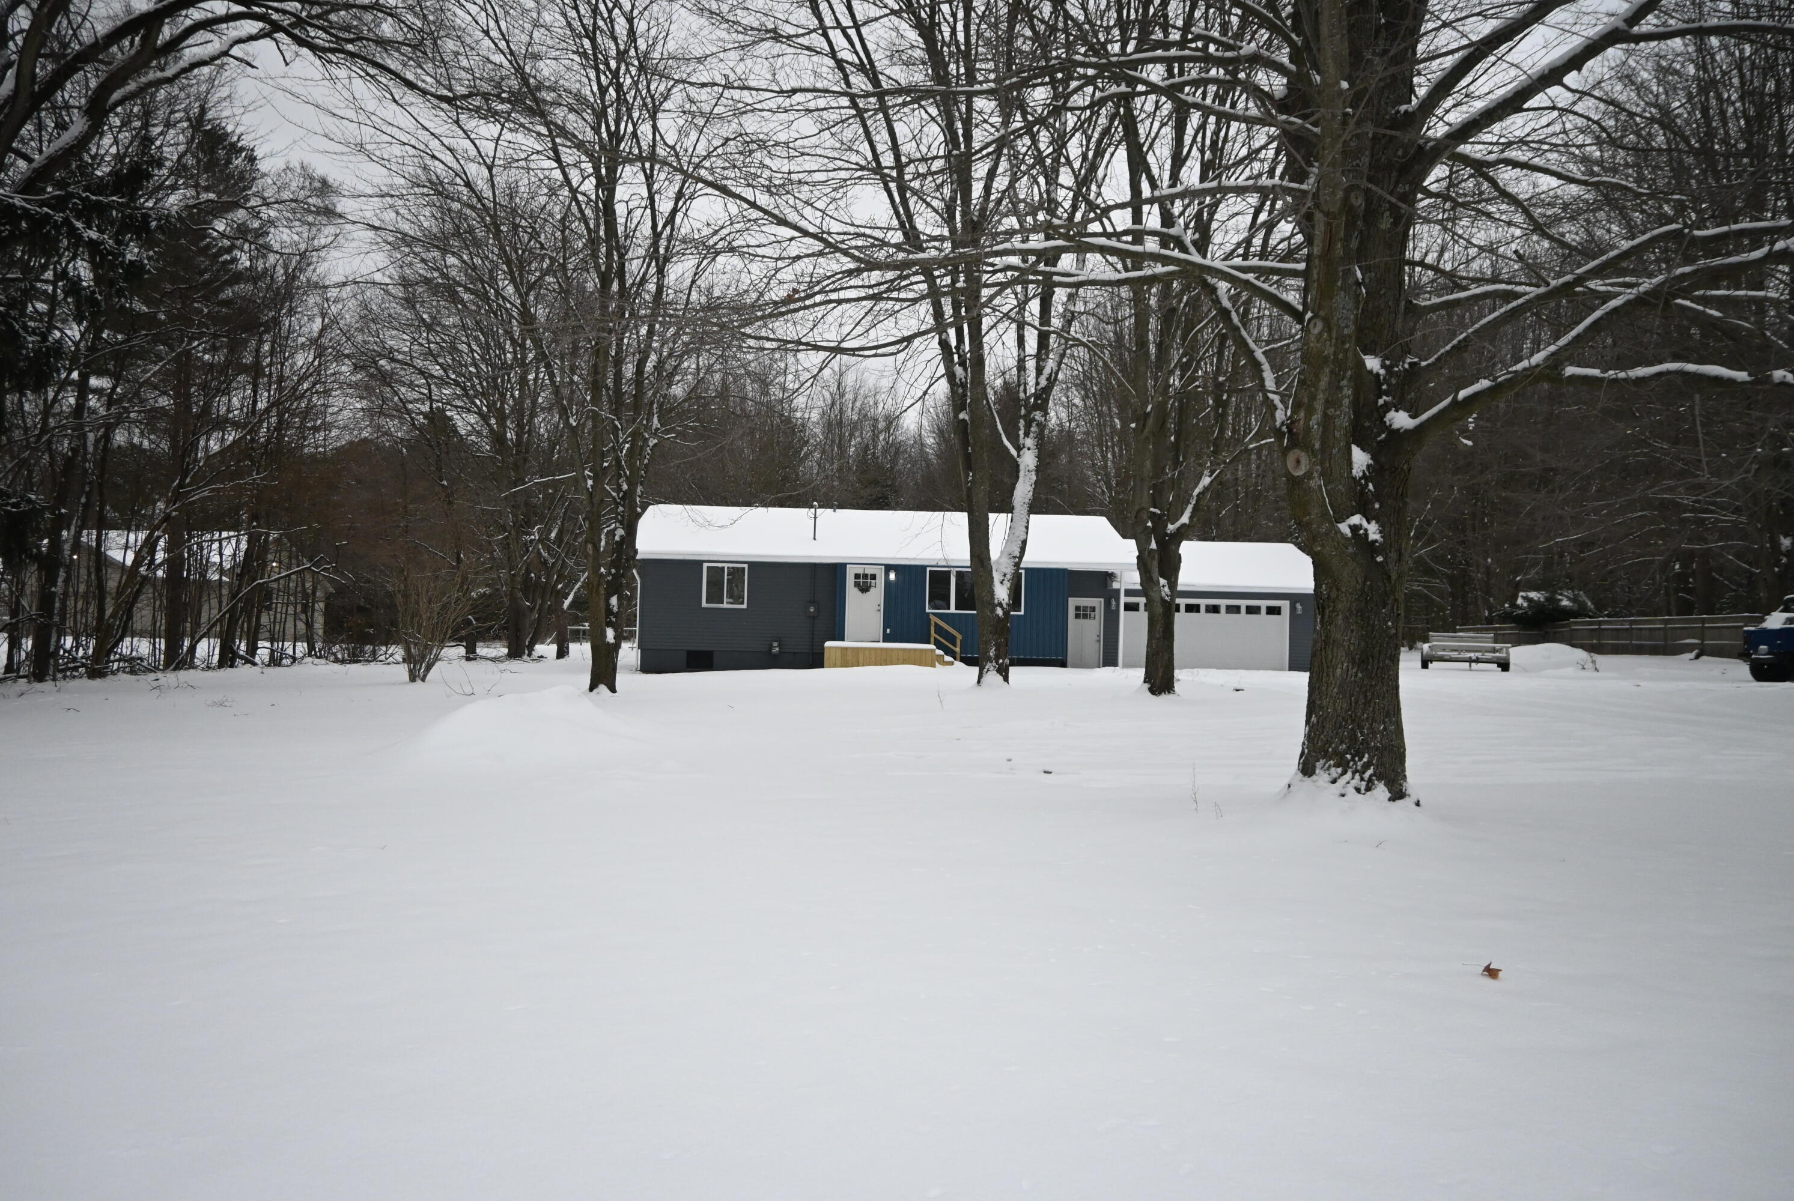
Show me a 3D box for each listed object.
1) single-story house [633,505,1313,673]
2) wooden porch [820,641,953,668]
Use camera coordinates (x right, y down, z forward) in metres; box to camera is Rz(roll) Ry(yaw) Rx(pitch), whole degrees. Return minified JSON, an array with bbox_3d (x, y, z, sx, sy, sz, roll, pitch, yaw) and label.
[{"bbox_3d":[2.444,-0.198,38.262,20.350,4.970,9.100,1,0,-2],"label":"single-story house"},{"bbox_3d":[-0.338,1.599,33.373,3.420,0.720,1.650,1,0,-2],"label":"wooden porch"}]

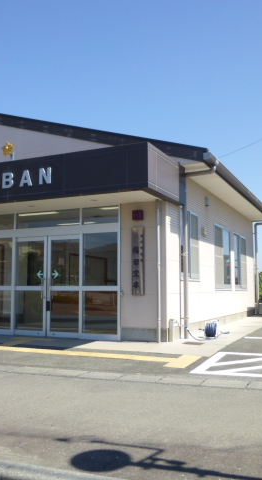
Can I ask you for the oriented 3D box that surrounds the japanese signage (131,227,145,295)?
[{"bbox_3d":[0.137,0.378,8.264,0.244,1.220,0.040,-3,-6,25],"label":"japanese signage"}]

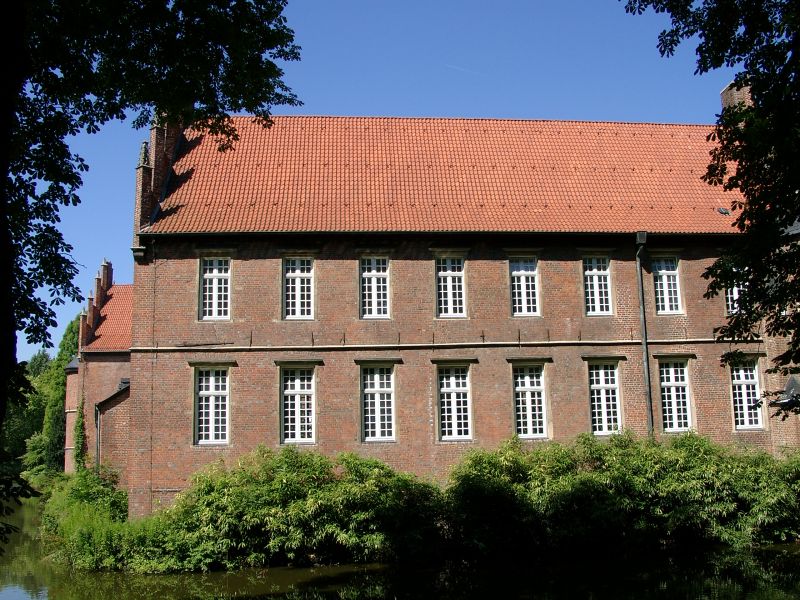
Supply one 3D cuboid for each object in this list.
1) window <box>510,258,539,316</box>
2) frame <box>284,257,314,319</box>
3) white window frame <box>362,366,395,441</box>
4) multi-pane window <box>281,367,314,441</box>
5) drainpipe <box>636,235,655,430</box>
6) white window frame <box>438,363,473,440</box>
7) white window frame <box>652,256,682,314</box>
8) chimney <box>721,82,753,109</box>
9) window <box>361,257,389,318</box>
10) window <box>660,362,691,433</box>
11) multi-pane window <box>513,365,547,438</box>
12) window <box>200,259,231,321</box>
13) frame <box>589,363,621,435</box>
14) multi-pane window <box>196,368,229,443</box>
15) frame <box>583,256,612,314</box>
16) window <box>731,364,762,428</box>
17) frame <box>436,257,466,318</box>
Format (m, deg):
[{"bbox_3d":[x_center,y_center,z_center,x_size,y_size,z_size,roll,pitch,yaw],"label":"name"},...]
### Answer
[{"bbox_3d":[4.974,-0.502,31.366,1.073,2.374,0.200,-1,-9,-6],"label":"window"},{"bbox_3d":[-3.686,-0.464,28.817,1.060,2.280,0.180,-1,-9,-6],"label":"frame"},{"bbox_3d":[-0.840,4.006,30.111,1.198,2.810,0.200,-1,-9,-6],"label":"white window frame"},{"bbox_3d":[-3.858,4.001,29.816,1.233,2.838,0.200,-1,-9,-6],"label":"multi-pane window"},{"bbox_3d":[9.311,1.860,29.581,0.350,9.063,0.400,-1,-9,-6],"label":"drainpipe"},{"bbox_3d":[2.028,3.745,28.790,1.134,2.722,0.180,-1,-9,-6],"label":"white window frame"},{"bbox_3d":[10.822,-0.552,31.947,1.061,2.367,0.200,-1,-9,-6],"label":"white window frame"},{"bbox_3d":[15.932,-9.009,37.019,0.998,2.052,1.311,-1,-9,-6],"label":"chimney"},{"bbox_3d":[-0.912,-0.469,29.130,1.060,2.280,0.180,-1,-9,-6],"label":"window"},{"bbox_3d":[10.925,3.865,31.286,1.095,2.787,0.200,-1,-9,-6],"label":"window"},{"bbox_3d":[4.790,3.748,29.099,1.134,2.722,0.180,-1,-9,-6],"label":"multi-pane window"},{"bbox_3d":[-6.678,-0.386,28.469,1.060,2.280,0.180,-1,-9,-6],"label":"window"},{"bbox_3d":[8.047,3.908,30.997,1.126,2.820,0.200,-1,-9,-6],"label":"frame"},{"bbox_3d":[-7.043,3.982,29.506,1.204,2.838,0.200,-1,-9,-6],"label":"multi-pane window"},{"bbox_3d":[7.944,-0.539,31.663,1.057,2.365,0.200,-1,-9,-6],"label":"frame"},{"bbox_3d":[13.249,3.682,30.060,1.134,2.722,0.180,-1,-9,-6],"label":"window"},{"bbox_3d":[1.926,-0.474,29.449,1.060,2.280,0.180,-1,-9,-6],"label":"frame"}]

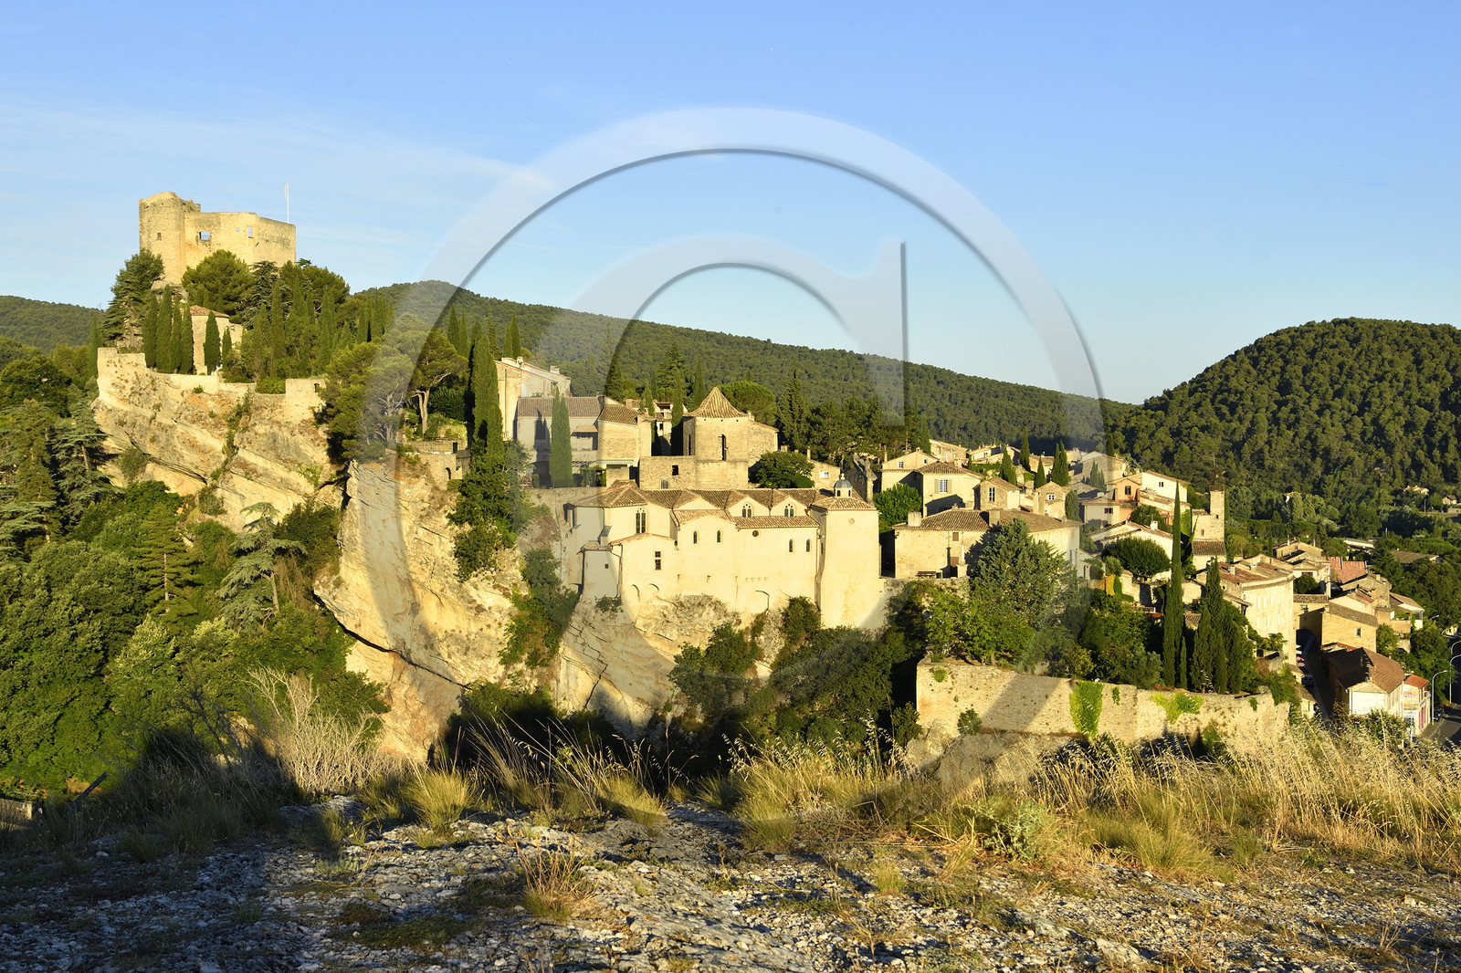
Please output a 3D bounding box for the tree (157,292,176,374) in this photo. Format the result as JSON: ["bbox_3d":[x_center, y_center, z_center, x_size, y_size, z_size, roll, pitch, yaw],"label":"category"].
[{"bbox_3d":[-80.200,-21.720,277.000,2.600,11.680,2.600,0,0,0],"label":"tree"}]

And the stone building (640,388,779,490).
[{"bbox_3d":[-2.910,-5.390,242.000,15.800,13.500,12.000,-1,3,-12],"label":"stone building"}]

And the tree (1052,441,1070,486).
[{"bbox_3d":[52.260,-3.510,308.000,2.700,7.400,2.700,0,0,0],"label":"tree"}]

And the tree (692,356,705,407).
[{"bbox_3d":[-4.530,-12.930,276.000,2.400,11.000,2.400,0,3,-1],"label":"tree"}]

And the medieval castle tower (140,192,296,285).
[{"bbox_3d":[-88.080,-42.420,335.000,20.500,14.800,15.500,0,0,15],"label":"medieval castle tower"}]

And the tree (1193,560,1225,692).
[{"bbox_3d":[56.000,16.360,228.000,3.900,15.500,3.900,1,3,14],"label":"tree"}]

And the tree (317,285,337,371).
[{"bbox_3d":[-58.230,-22.720,281.000,2.900,12.400,2.900,-1,3,-12],"label":"tree"}]

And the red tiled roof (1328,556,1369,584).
[{"bbox_3d":[109.700,14.900,345.000,6.600,4.000,7.500,0,1,15],"label":"red tiled roof"}]

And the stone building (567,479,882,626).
[{"bbox_3d":[-1.100,6.400,205.000,31.000,15.000,14.500,0,1,-10],"label":"stone building"}]

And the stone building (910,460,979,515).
[{"bbox_3d":[28.370,0.570,256.000,7.400,7.700,8.000,0,0,-7],"label":"stone building"}]

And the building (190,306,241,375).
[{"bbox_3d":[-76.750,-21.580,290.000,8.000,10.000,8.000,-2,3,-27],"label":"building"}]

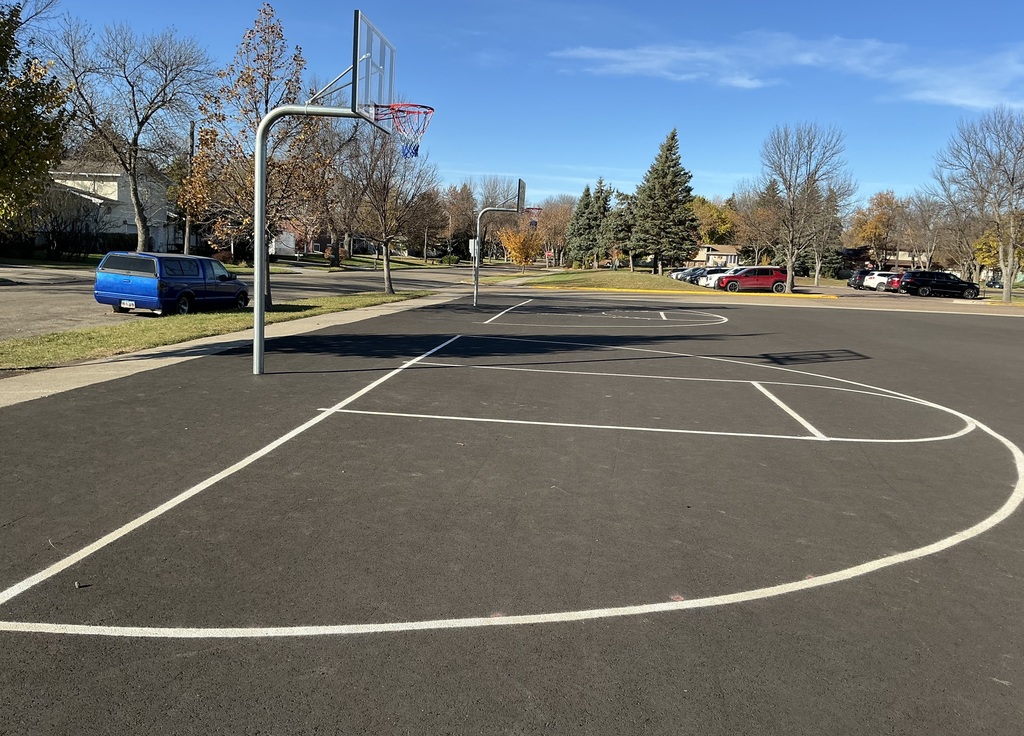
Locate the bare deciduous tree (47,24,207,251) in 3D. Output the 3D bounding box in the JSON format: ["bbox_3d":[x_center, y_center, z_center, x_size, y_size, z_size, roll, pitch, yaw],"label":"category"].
[{"bbox_3d":[-21.242,-12.856,46.000,8.600,13.000,8.400,3,8,6],"label":"bare deciduous tree"}]

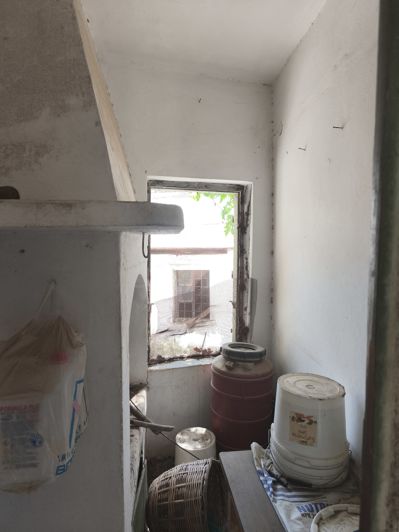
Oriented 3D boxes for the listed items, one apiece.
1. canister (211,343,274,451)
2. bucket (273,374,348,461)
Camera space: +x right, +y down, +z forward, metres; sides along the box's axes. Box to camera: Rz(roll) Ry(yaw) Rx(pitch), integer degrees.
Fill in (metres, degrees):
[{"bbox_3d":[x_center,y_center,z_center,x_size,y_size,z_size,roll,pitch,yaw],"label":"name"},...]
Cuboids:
[{"bbox_3d":[0.304,0.917,2.515,0.435,0.680,0.435,0,5,0],"label":"canister"},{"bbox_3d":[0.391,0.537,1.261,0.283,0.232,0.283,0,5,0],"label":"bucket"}]

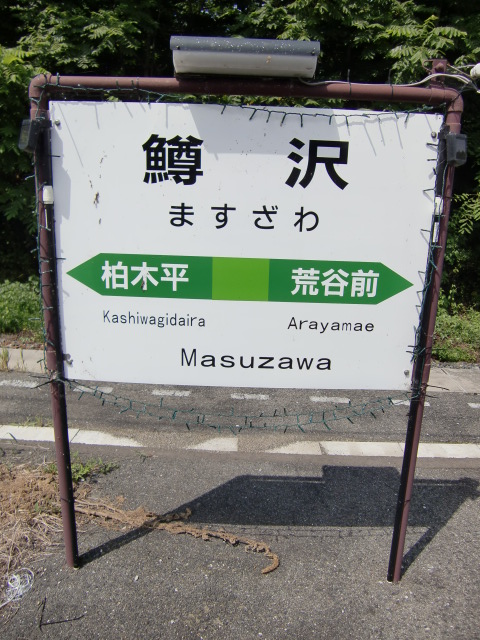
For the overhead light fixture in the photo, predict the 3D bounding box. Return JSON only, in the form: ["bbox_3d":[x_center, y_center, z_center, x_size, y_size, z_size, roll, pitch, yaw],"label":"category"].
[{"bbox_3d":[0.013,-0.757,1.497,0.412,0.096,0.174,1,16,-1],"label":"overhead light fixture"}]

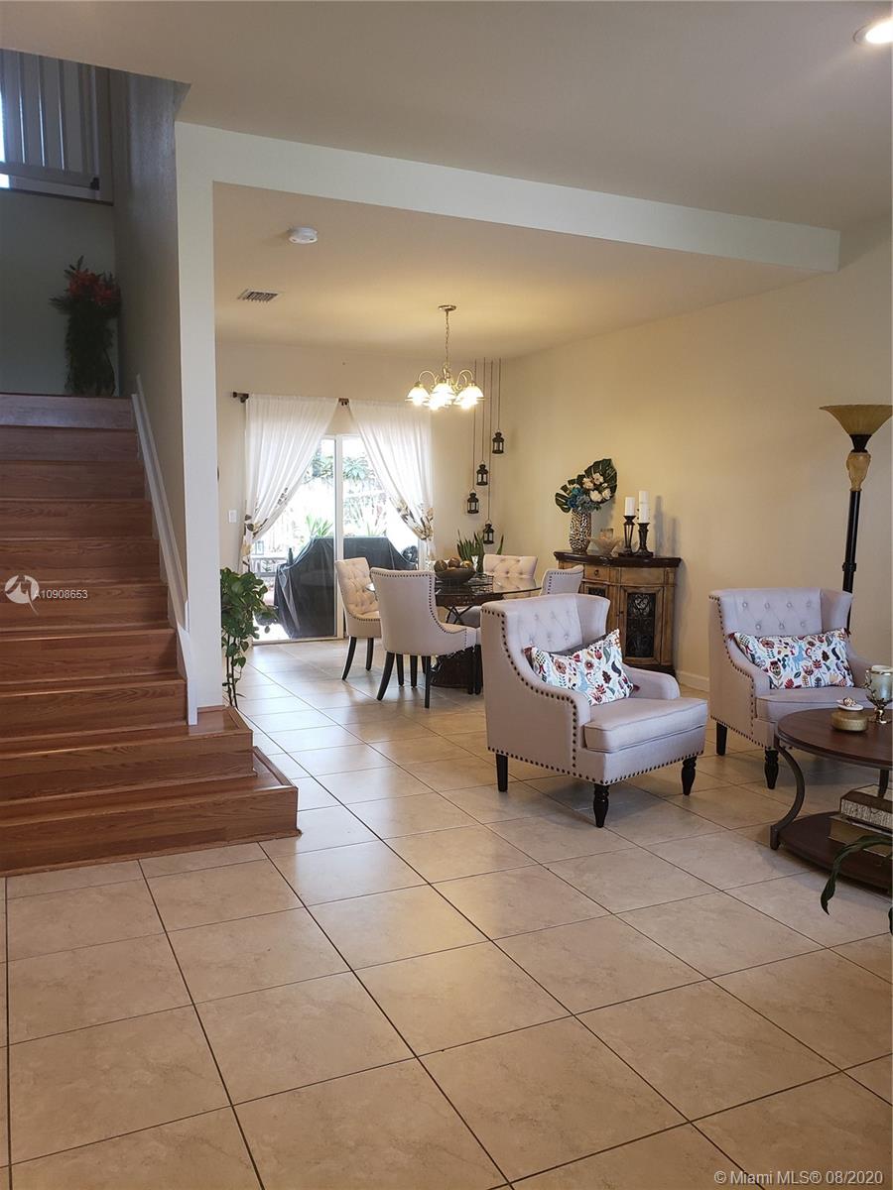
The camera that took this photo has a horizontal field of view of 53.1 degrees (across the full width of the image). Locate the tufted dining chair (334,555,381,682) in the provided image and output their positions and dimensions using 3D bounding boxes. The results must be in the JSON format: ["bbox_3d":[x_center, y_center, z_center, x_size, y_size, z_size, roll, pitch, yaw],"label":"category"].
[{"bbox_3d":[-0.485,0.186,6.987,0.600,0.925,0.520,3,6,21],"label":"tufted dining chair"}]

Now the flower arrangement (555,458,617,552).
[{"bbox_3d":[1.185,-0.758,7.683,0.310,0.803,0.430,-2,6,-26],"label":"flower arrangement"}]

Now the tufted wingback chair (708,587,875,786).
[{"bbox_3d":[1.890,0.460,4.687,0.750,0.905,0.775,0,6,-8],"label":"tufted wingback chair"}]

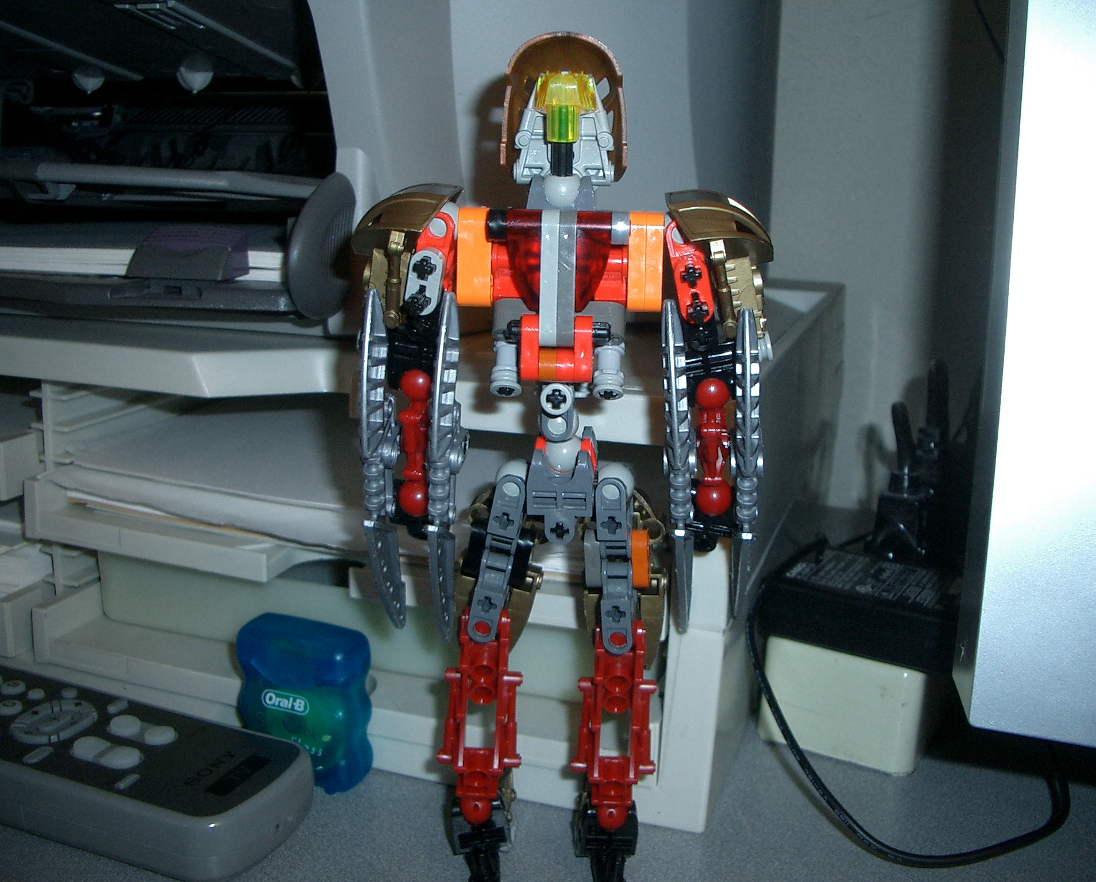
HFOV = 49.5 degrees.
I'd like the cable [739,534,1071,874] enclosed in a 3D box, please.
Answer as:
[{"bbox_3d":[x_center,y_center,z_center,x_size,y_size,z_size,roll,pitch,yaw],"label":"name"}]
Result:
[{"bbox_3d":[0.115,0.079,0.382,0.106,0.057,0.118,6,15,18],"label":"cable"}]

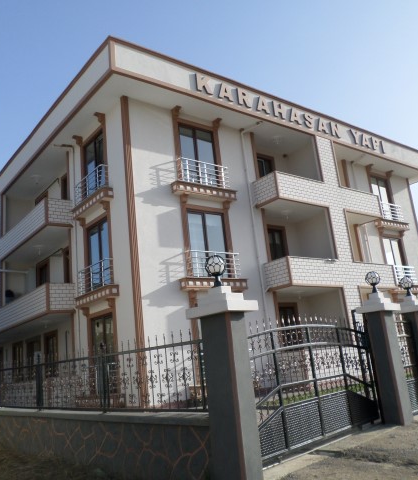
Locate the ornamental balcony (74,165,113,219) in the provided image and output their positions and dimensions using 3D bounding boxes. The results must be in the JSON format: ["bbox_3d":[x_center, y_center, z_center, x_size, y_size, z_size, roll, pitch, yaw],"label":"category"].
[{"bbox_3d":[-3.803,-1.504,14.916,0.342,1.134,2.408,5,-17,-38],"label":"ornamental balcony"}]

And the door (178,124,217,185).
[{"bbox_3d":[-0.311,-2.691,15.255,1.519,2.215,0.118,5,-17,-38],"label":"door"}]

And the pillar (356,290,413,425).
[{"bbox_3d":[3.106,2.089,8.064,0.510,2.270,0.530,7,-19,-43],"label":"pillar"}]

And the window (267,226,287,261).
[{"bbox_3d":[2.747,0.629,17.669,0.963,2.290,0.128,5,-17,-38],"label":"window"}]

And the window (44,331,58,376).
[{"bbox_3d":[-6.199,4.498,18.174,0.128,1.669,1.337,5,-17,-38],"label":"window"}]

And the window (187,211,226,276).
[{"bbox_3d":[0.006,0.164,14.567,1.541,2.300,0.118,5,-17,-38],"label":"window"}]

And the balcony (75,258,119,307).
[{"bbox_3d":[-3.492,1.370,14.216,0.342,1.134,2.408,5,-17,-38],"label":"balcony"}]

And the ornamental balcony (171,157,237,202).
[{"bbox_3d":[-0.116,-1.909,14.892,2.418,1.134,0.342,5,-17,-38],"label":"ornamental balcony"}]

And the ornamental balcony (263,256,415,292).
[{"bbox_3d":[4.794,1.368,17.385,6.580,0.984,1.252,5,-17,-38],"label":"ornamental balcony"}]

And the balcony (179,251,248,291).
[{"bbox_3d":[0.195,0.966,14.191,2.418,1.134,0.342,5,-17,-38],"label":"balcony"}]

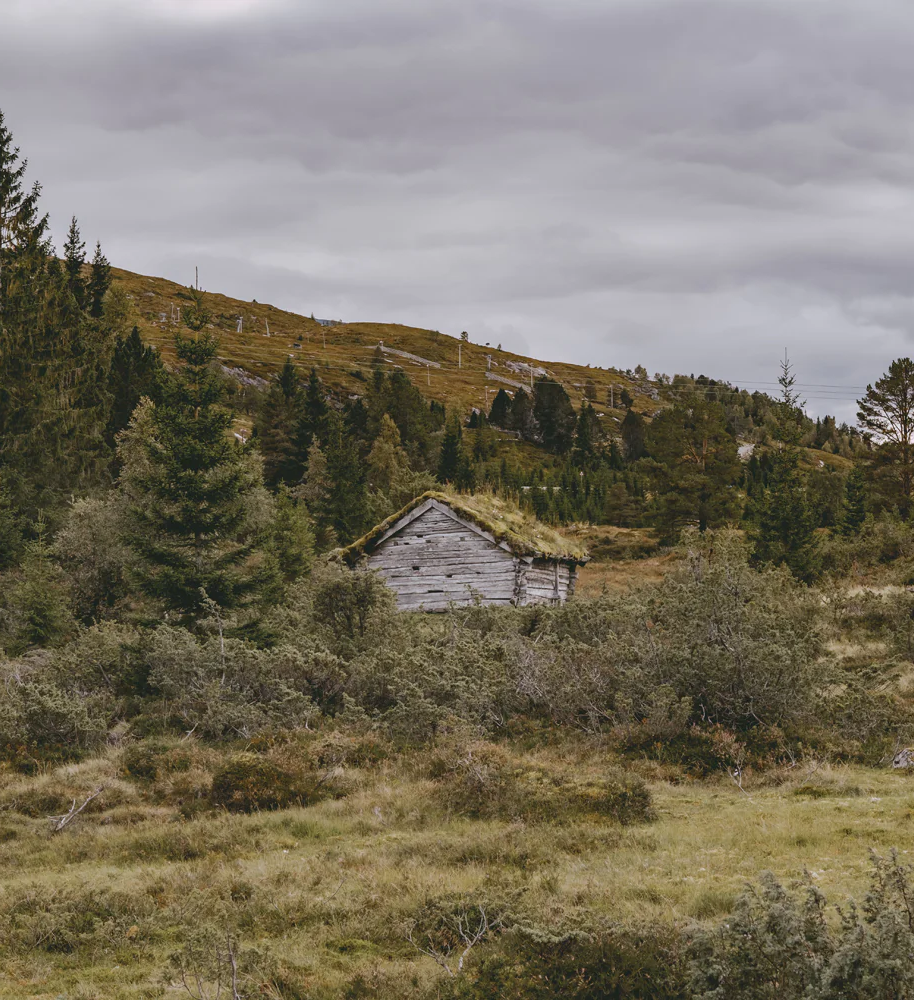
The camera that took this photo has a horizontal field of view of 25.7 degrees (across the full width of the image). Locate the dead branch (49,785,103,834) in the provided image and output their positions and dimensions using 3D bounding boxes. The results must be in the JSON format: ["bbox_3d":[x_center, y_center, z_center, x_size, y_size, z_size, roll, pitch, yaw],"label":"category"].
[{"bbox_3d":[-2.857,2.321,15.000,0.431,0.369,0.270,0,-3,0],"label":"dead branch"}]

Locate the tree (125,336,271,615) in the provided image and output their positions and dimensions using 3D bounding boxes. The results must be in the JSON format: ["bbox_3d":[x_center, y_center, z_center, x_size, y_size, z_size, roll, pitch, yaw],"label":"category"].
[{"bbox_3d":[-5.157,-0.750,40.000,2.883,6.378,2.883,0,-3,0],"label":"tree"}]

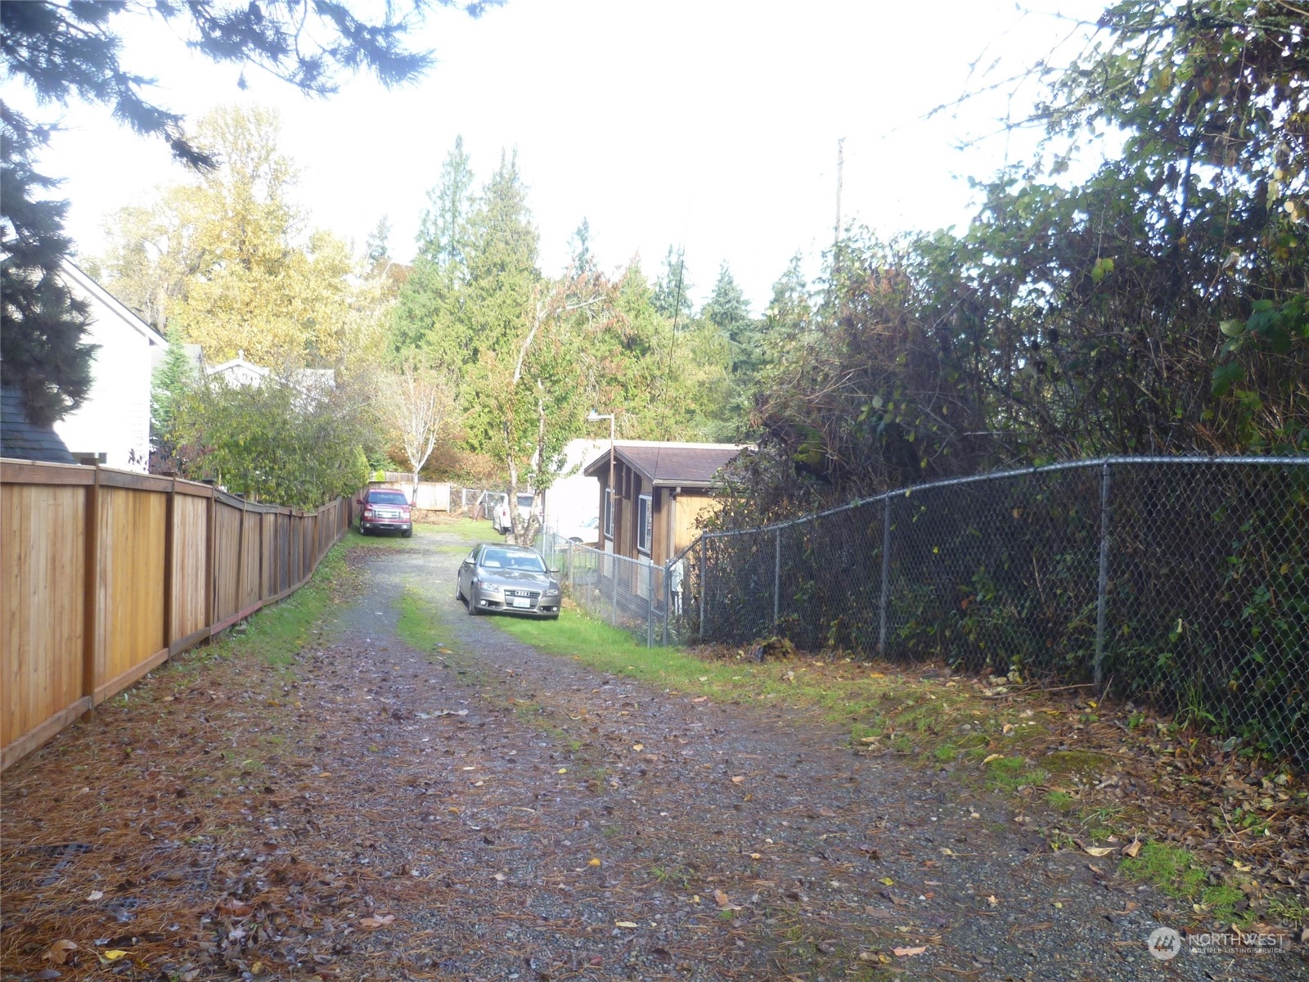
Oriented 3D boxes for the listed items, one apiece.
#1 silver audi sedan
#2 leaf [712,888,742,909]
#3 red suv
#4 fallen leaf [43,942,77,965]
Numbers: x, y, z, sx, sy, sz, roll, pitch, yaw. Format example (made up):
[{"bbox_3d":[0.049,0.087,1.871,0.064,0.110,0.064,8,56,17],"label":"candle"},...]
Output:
[{"bbox_3d":[-3.227,1.873,23.077,1.880,1.430,4.700,5,0,-16],"label":"silver audi sedan"},{"bbox_3d":[0.274,1.541,4.000,0.110,0.040,0.100,2,2,5],"label":"leaf"},{"bbox_3d":[-11.819,0.866,46.568,2.100,1.920,5.700,2,3,-16],"label":"red suv"},{"bbox_3d":[-1.945,1.515,3.470,0.100,0.032,0.085,0,2,-29],"label":"fallen leaf"}]

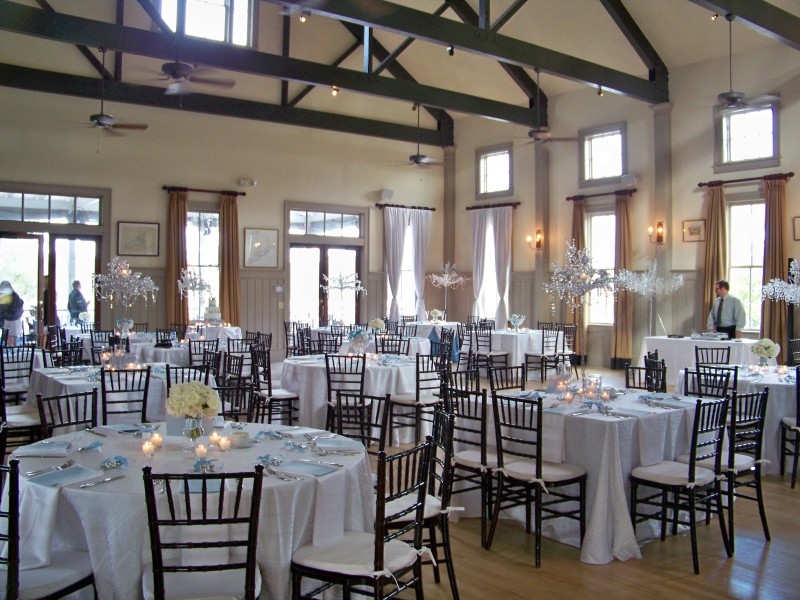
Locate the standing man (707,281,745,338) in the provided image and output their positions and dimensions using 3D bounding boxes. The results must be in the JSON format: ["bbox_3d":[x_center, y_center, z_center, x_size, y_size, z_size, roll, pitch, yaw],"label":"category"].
[{"bbox_3d":[5.108,0.522,11.906,0.400,1.680,0.560,-1,1,-41],"label":"standing man"}]

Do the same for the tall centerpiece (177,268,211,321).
[{"bbox_3d":[-2.776,0.074,10.302,0.444,0.990,0.444,-1,1,-38],"label":"tall centerpiece"}]

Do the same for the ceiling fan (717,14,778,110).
[{"bbox_3d":[3.965,-2.867,9.150,1.300,1.130,1.300,-1,1,-40],"label":"ceiling fan"}]

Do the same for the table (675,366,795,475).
[{"bbox_3d":[3.131,1.016,6.585,1.434,0.768,1.434,-1,1,-38],"label":"table"}]

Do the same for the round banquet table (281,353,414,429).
[{"bbox_3d":[-0.420,0.988,7.780,1.580,0.770,1.580,0,1,0],"label":"round banquet table"}]

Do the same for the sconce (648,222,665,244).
[{"bbox_3d":[4.519,-1.174,13.463,0.200,0.390,0.250,0,1,-38],"label":"sconce"}]

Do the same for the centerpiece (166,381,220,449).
[{"bbox_3d":[-0.942,0.532,3.480,0.245,0.310,0.245,-1,1,-40],"label":"centerpiece"}]

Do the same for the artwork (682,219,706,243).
[{"bbox_3d":[5.002,-1.178,12.985,0.030,0.379,0.419,-1,1,-38],"label":"artwork"}]

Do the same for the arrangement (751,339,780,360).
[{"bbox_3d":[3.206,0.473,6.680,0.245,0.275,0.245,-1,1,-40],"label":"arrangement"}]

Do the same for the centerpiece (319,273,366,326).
[{"bbox_3d":[-0.989,0.016,13.231,0.788,1.030,0.788,0,1,0],"label":"centerpiece"}]

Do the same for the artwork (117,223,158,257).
[{"bbox_3d":[-4.475,-1.037,13.100,0.717,0.581,0.040,-1,1,-38],"label":"artwork"}]

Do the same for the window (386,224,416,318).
[{"bbox_3d":[0.064,-0.623,16.692,0.869,2.121,0.121,-1,1,-38],"label":"window"}]

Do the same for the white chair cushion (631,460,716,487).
[{"bbox_3d":[1.550,0.983,4.320,0.390,0.055,0.390,-1,1,-44],"label":"white chair cushion"}]

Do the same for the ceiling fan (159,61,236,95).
[{"bbox_3d":[-2.323,-2.360,7.908,1.313,0.283,1.313,-1,1,-38],"label":"ceiling fan"}]

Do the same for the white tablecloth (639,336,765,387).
[{"bbox_3d":[4.729,0.986,11.534,0.850,0.770,1.950,0,1,-38],"label":"white tablecloth"}]

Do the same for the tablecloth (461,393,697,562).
[{"bbox_3d":[1.284,1.068,5.192,1.340,0.770,1.340,0,1,-38],"label":"tablecloth"}]

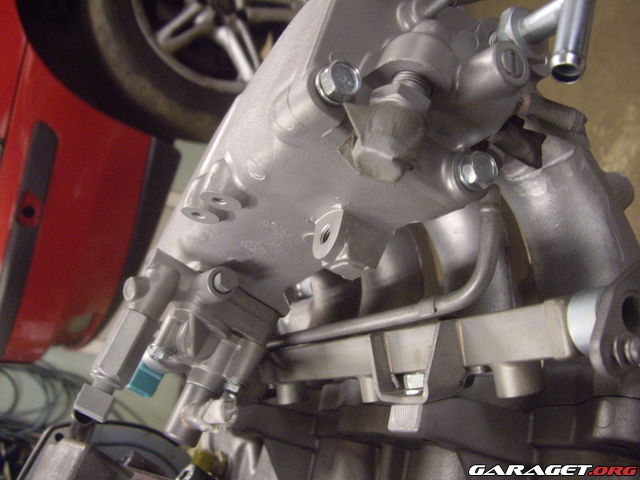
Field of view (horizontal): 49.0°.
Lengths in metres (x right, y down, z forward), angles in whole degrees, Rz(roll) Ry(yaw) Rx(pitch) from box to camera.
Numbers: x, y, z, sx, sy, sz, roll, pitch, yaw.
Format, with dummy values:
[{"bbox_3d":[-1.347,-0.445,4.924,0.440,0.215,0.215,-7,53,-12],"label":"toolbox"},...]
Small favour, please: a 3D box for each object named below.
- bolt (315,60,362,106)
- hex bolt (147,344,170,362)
[{"bbox_3d":[0.007,-0.062,0.275,0.009,0.017,0.017,163,108,-65],"label":"bolt"},{"bbox_3d":[-0.101,0.071,0.440,0.014,0.014,0.008,90,-160,-56],"label":"hex bolt"}]

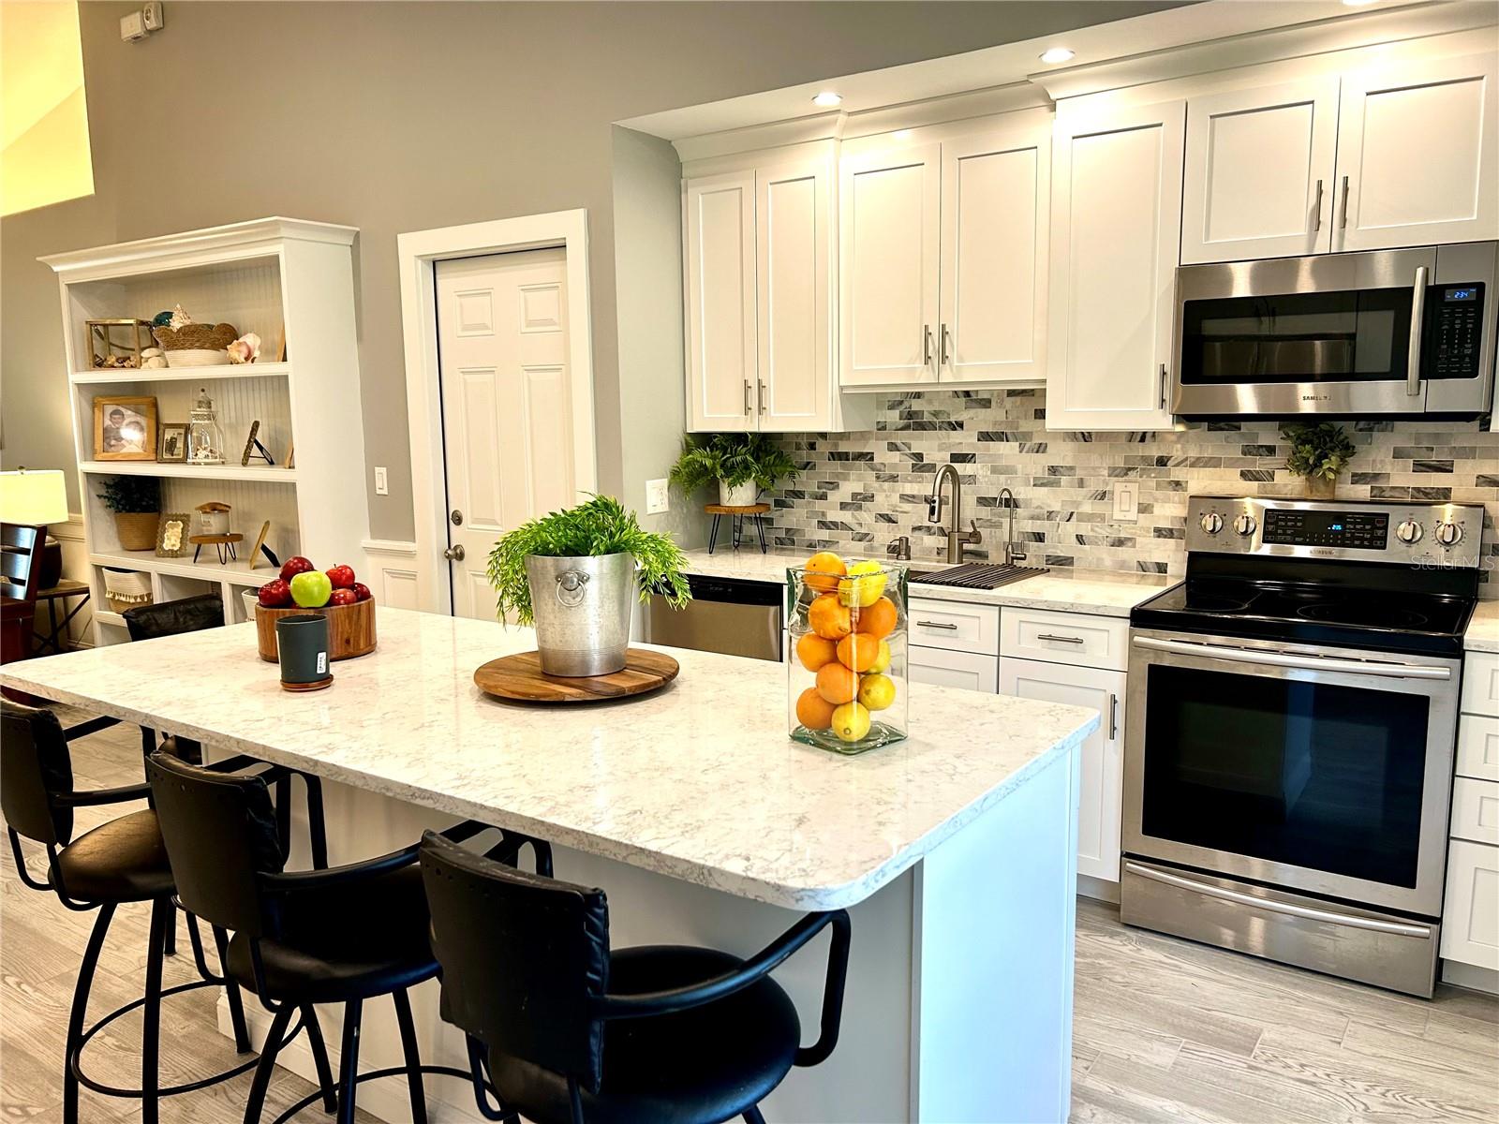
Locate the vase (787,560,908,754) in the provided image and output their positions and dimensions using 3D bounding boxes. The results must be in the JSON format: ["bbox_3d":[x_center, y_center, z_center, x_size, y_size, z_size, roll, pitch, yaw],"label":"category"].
[{"bbox_3d":[0.166,0.153,1.880,0.141,0.287,0.141,-8,10,-42],"label":"vase"}]

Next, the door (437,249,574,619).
[{"bbox_3d":[-0.887,-0.136,4.327,0.770,2.032,0.045,5,9,34],"label":"door"}]

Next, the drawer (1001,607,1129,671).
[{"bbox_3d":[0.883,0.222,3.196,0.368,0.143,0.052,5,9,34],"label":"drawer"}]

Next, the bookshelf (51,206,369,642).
[{"bbox_3d":[-2.439,-0.286,5.045,1.892,2.193,0.360,5,9,34],"label":"bookshelf"}]

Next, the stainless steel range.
[{"bbox_3d":[1.513,0.439,3.115,0.761,1.182,0.685,5,9,34],"label":"stainless steel range"}]

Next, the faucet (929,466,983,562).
[{"bbox_3d":[0.691,-0.151,3.823,0.130,0.352,0.230,5,9,34],"label":"faucet"}]

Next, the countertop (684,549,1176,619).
[{"bbox_3d":[0.492,0.051,3.800,1.745,0.037,0.620,5,9,34],"label":"countertop"}]

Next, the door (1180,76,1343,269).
[{"bbox_3d":[1.385,-1.052,3.067,0.377,0.449,0.022,5,9,35],"label":"door"}]

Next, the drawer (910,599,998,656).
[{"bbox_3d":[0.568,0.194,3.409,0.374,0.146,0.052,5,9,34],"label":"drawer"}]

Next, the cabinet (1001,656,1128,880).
[{"bbox_3d":[0.888,0.600,3.248,0.368,0.612,0.052,5,9,34],"label":"cabinet"}]

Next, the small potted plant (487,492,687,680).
[{"bbox_3d":[-0.325,0.042,2.307,0.400,0.353,0.310,-2,8,-8],"label":"small potted plant"}]

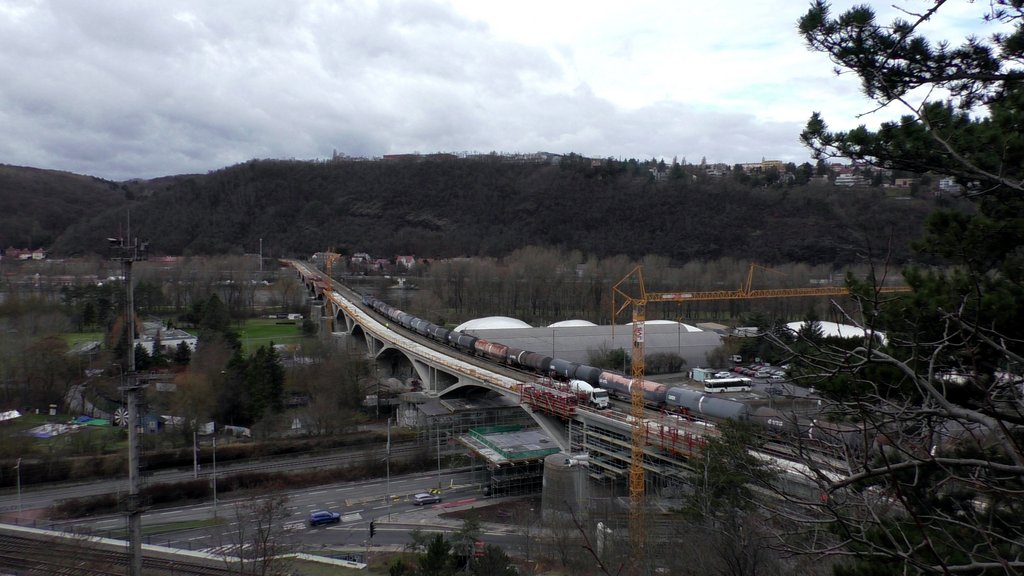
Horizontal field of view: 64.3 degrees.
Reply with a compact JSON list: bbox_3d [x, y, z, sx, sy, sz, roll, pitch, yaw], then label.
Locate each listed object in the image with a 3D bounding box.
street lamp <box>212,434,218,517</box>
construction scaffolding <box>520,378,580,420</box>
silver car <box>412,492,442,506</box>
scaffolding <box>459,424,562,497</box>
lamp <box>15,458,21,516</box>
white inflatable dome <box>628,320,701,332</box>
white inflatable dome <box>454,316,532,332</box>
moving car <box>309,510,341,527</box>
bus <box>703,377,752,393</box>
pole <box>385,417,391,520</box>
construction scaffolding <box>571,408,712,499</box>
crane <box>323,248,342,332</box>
[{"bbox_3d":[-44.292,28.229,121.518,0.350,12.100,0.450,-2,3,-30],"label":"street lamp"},{"bbox_3d":[5.587,17.062,123.000,2.300,3.600,15.300,-1,3,-26],"label":"construction scaffolding"},{"bbox_3d":[-13.743,34.248,132.940,4.400,1.480,1.800,-2,4,-29],"label":"silver car"},{"bbox_3d":[-1.061,30.789,146.791,13.000,6.600,20.000,-2,4,-27],"label":"scaffolding"},{"bbox_3d":[-76.546,30.843,126.317,1.100,8.670,0.500,4,5,41],"label":"lamp"},{"bbox_3d":[57.068,17.469,324.386,44.000,9.500,36.000,-1,4,-12],"label":"white inflatable dome"},{"bbox_3d":[-6.709,16.542,330.566,37.000,10.000,38.000,-1,4,-12],"label":"white inflatable dome"},{"bbox_3d":[-27.250,33.572,119.290,4.250,1.500,1.800,-1,3,-29],"label":"moving car"},{"bbox_3d":[58.865,26.450,220.692,12.200,3.150,2.550,-1,2,-14],"label":"bus"},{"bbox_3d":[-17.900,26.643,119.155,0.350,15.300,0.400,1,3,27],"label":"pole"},{"bbox_3d":[19.156,25.305,118.140,6.500,11.200,25.000,-2,5,-32],"label":"construction scaffolding"},{"bbox_3d":[-75.039,1.679,338.729,5.000,37.500,24.000,-1,4,-21],"label":"crane"}]

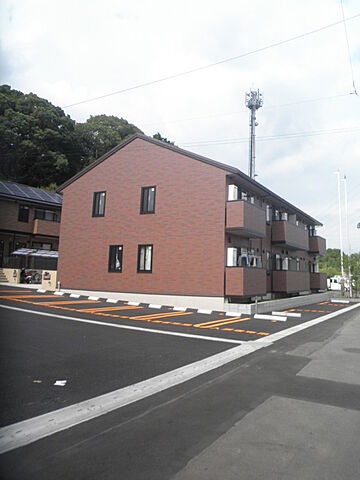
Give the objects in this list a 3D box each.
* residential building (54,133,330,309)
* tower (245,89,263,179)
[{"bbox_3d":[2.656,-0.219,26.134,11.623,8.539,18.992,-2,-7,32],"label":"residential building"},{"bbox_3d":[14.631,-11.098,71.776,3.580,40.000,3.580,-2,-7,32],"label":"tower"}]

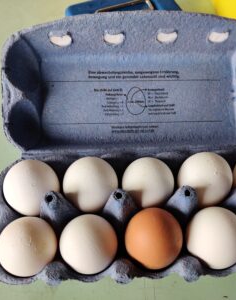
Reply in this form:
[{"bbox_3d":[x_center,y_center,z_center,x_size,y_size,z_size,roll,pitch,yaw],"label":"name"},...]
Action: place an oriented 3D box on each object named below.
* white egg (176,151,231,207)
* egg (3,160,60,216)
[{"bbox_3d":[0.073,0.025,0.264,0.043,0.056,0.043,-3,59,0],"label":"white egg"},{"bbox_3d":[-0.072,0.032,0.263,0.044,0.056,0.044,-3,59,0],"label":"egg"}]

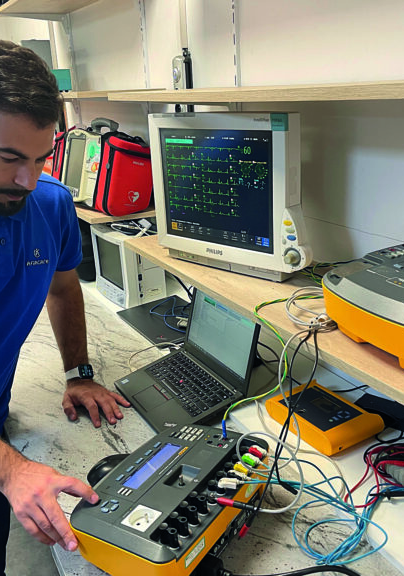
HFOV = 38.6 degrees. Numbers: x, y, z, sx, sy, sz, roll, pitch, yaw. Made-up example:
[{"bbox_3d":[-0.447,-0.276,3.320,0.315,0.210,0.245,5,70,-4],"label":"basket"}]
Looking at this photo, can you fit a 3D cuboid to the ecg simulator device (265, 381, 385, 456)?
[{"bbox_3d":[0.259,0.266,1.243,0.150,0.048,0.214,-14,22,-27],"label":"ecg simulator device"}]

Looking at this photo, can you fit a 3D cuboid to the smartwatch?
[{"bbox_3d":[-0.309,0.213,1.455,0.066,0.038,0.054,-13,10,-26],"label":"smartwatch"}]

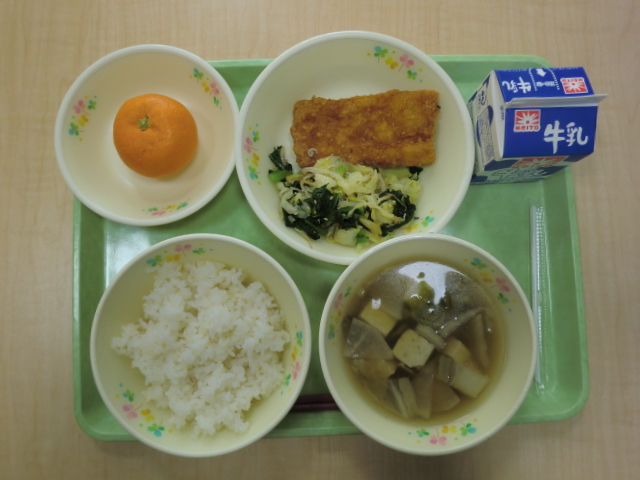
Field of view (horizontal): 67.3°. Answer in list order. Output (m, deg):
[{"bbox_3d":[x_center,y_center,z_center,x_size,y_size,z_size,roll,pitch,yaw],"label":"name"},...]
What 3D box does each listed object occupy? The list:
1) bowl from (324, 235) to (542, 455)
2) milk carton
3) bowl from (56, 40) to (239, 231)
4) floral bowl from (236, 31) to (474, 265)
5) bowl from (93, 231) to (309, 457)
[{"bbox_3d":[0.068,0.068,0.329,0.137,0.055,0.137,0,84,-1],"label":"bowl"},{"bbox_3d":[0.141,-0.079,0.328,0.058,0.091,0.058,-3,84,-1],"label":"milk carton"},{"bbox_3d":[-0.119,-0.071,0.349,0.127,0.037,0.127,0,84,-1],"label":"bowl"},{"bbox_3d":[0.024,-0.062,0.349,0.164,0.041,0.164,0,84,-1],"label":"floral bowl"},{"bbox_3d":[-0.075,0.068,0.326,0.136,0.055,0.136,0,84,-1],"label":"bowl"}]

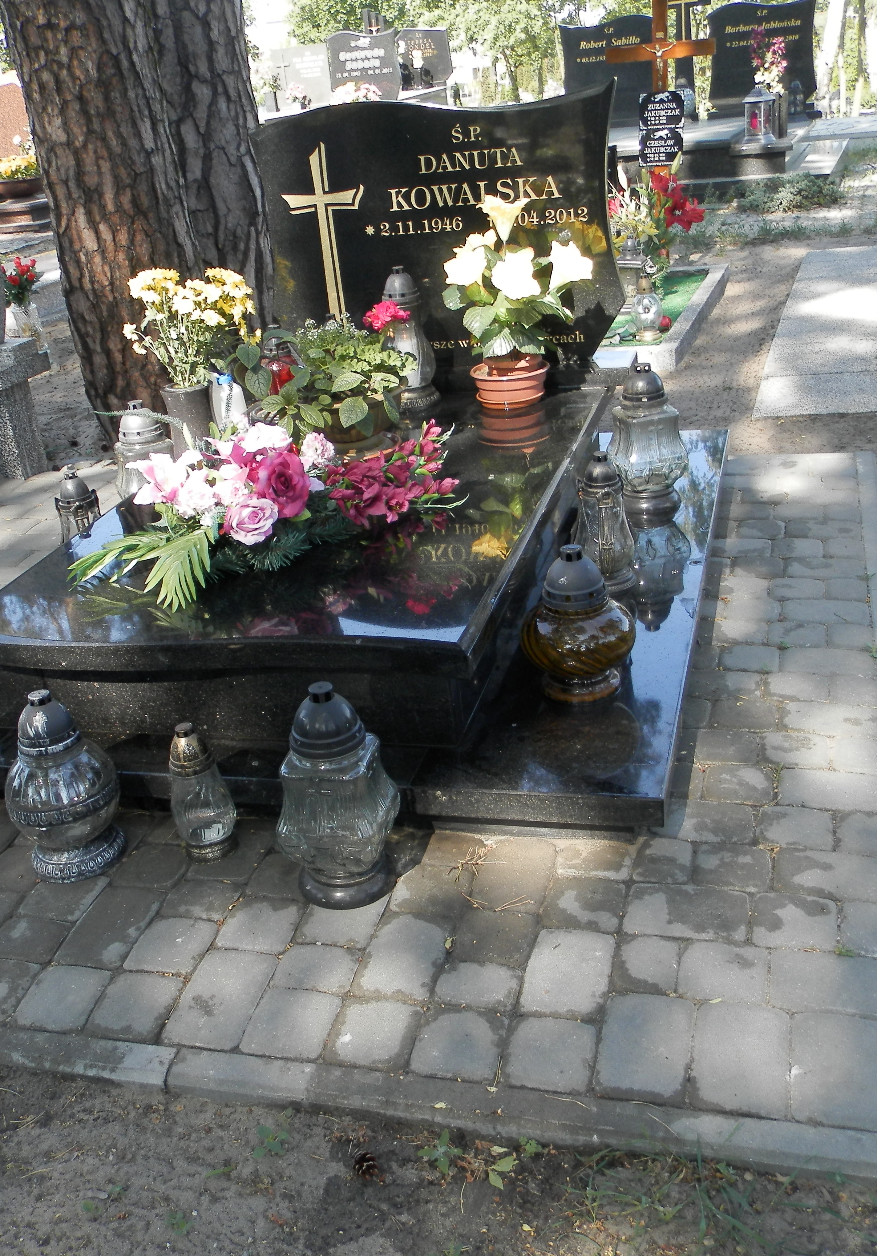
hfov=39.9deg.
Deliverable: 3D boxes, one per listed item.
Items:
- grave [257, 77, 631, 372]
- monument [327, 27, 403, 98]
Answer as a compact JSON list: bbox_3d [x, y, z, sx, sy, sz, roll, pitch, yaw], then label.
[{"bbox_3d":[-0.049,-1.081,3.373,1.120,0.730,0.085,1,26,17],"label":"grave"},{"bbox_3d":[-0.757,-5.828,12.500,0.800,0.680,0.090,1,26,17],"label":"monument"}]

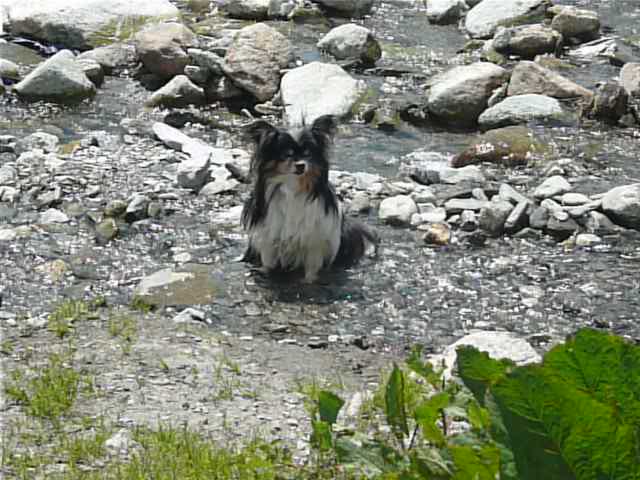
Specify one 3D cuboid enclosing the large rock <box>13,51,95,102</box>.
[{"bbox_3d":[-1.089,-0.673,7.615,0.338,0.213,0.236,0,17,0],"label":"large rock"}]

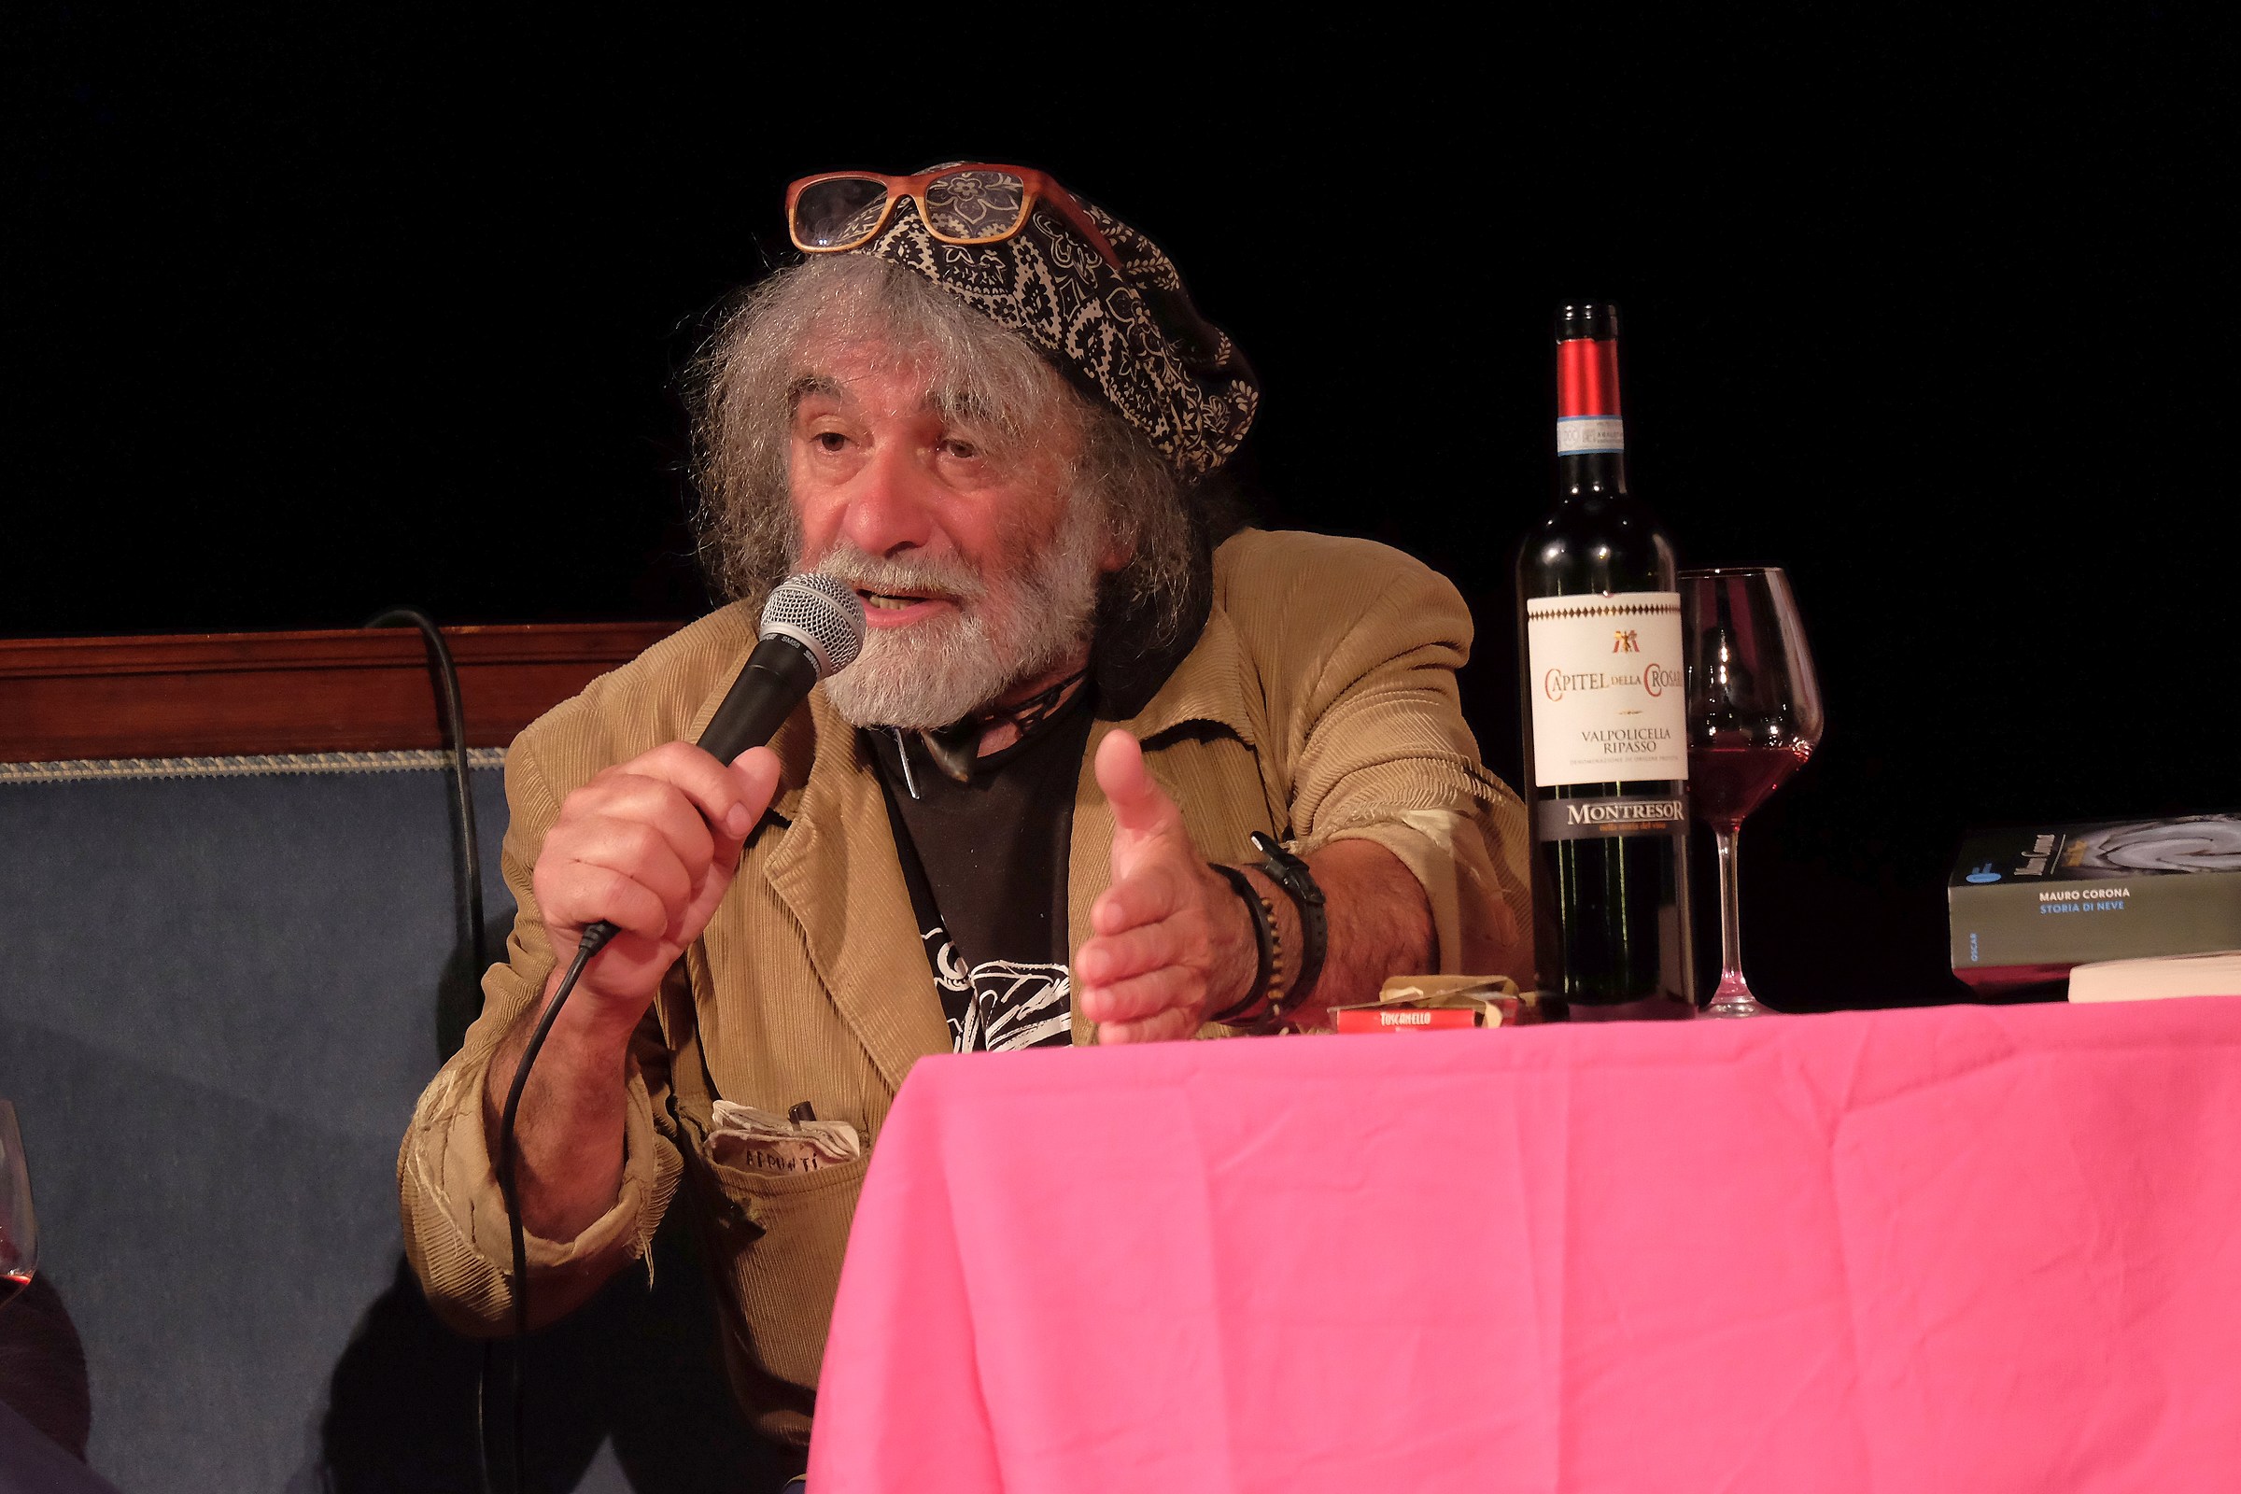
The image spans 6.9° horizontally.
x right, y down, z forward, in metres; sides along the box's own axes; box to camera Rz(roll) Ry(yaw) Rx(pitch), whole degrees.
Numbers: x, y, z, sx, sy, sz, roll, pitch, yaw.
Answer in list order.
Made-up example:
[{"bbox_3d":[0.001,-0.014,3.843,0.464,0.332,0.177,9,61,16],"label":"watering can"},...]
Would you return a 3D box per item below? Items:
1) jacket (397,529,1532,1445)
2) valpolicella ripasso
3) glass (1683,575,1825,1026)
[{"bbox_3d":[-0.075,0.149,8.975,0.550,0.510,0.420,-2,-1,7],"label":"jacket"},{"bbox_3d":[0.223,-0.038,8.620,0.075,0.333,0.075,-2,-1,0],"label":"valpolicella ripasso"},{"bbox_3d":[0.283,0.023,8.710,0.091,0.212,0.091,-2,-1,0],"label":"glass"}]

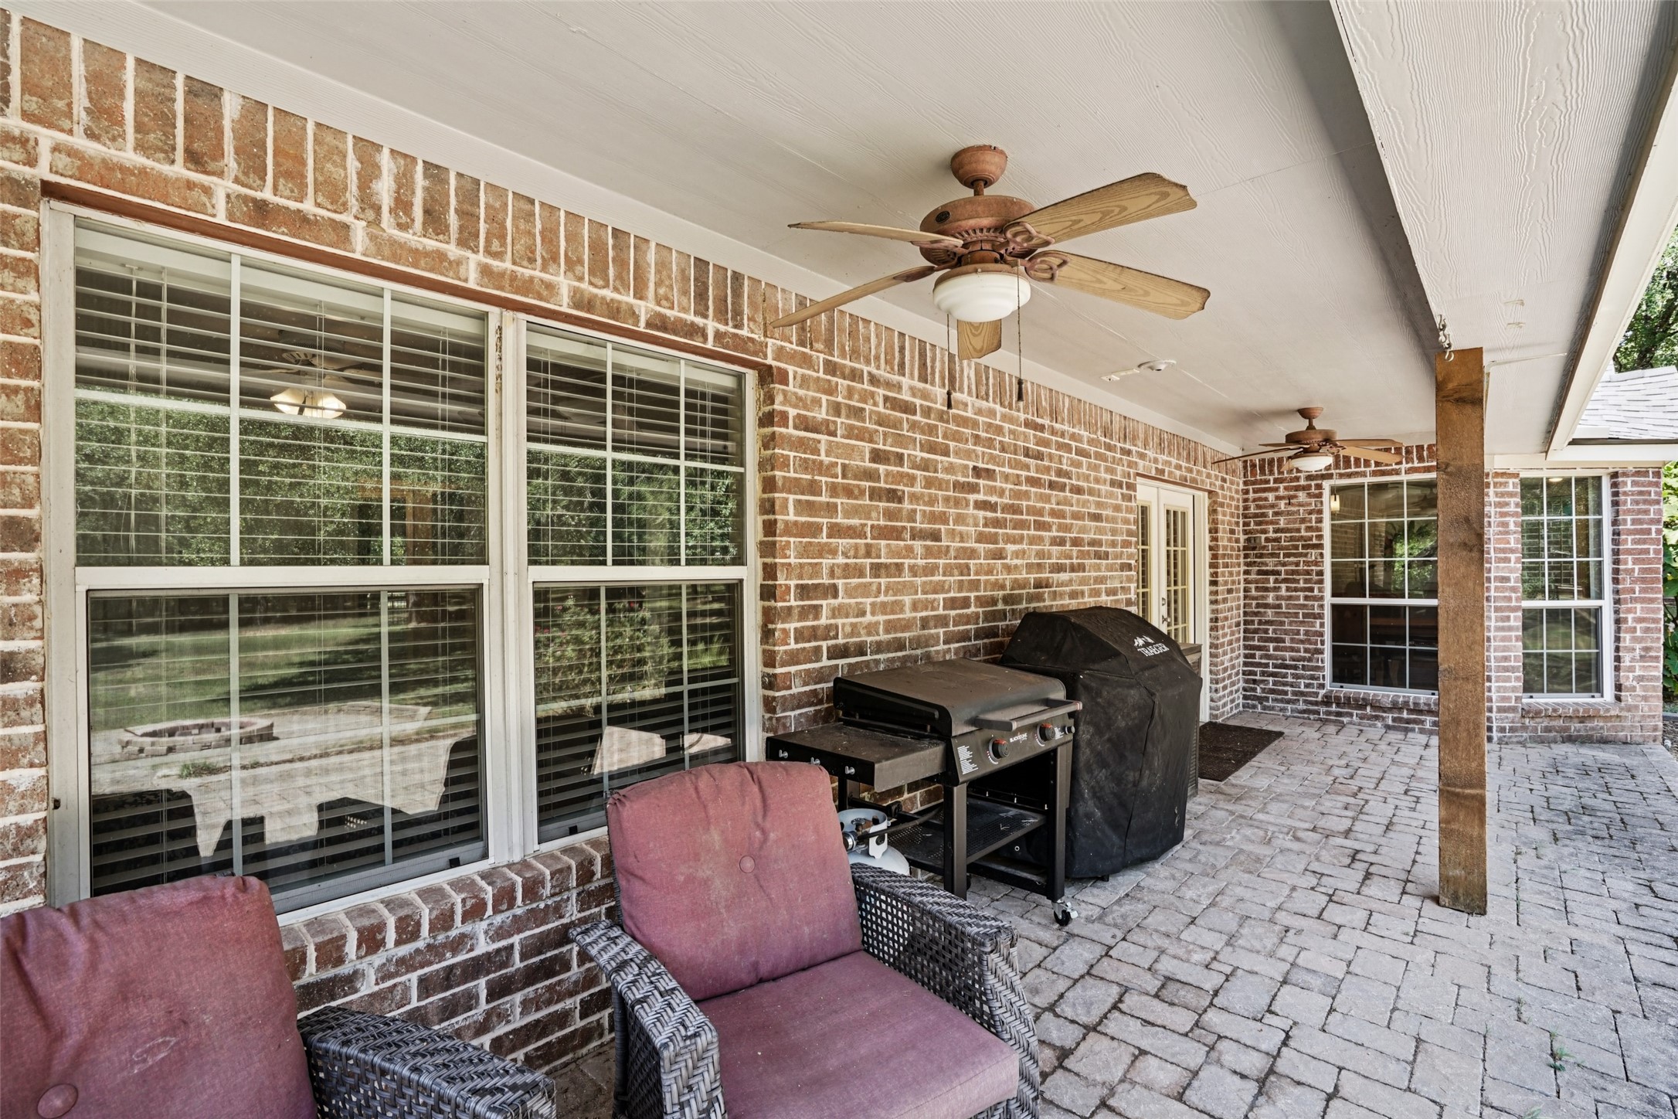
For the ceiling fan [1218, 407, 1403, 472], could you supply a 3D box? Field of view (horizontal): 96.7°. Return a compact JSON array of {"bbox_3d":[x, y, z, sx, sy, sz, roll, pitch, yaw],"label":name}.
[{"bbox_3d":[3.436,-0.871,5.456,1.293,0.458,1.293,-1,0,42],"label":"ceiling fan"}]

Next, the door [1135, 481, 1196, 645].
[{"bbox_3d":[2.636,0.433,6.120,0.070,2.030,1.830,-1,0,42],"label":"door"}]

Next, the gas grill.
[{"bbox_3d":[0.396,0.954,2.760,0.667,1.022,1.203,-1,0,42],"label":"gas grill"}]

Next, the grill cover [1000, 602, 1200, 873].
[{"bbox_3d":[1.307,0.839,3.705,0.725,1.196,0.957,-1,0,42],"label":"grill cover"}]

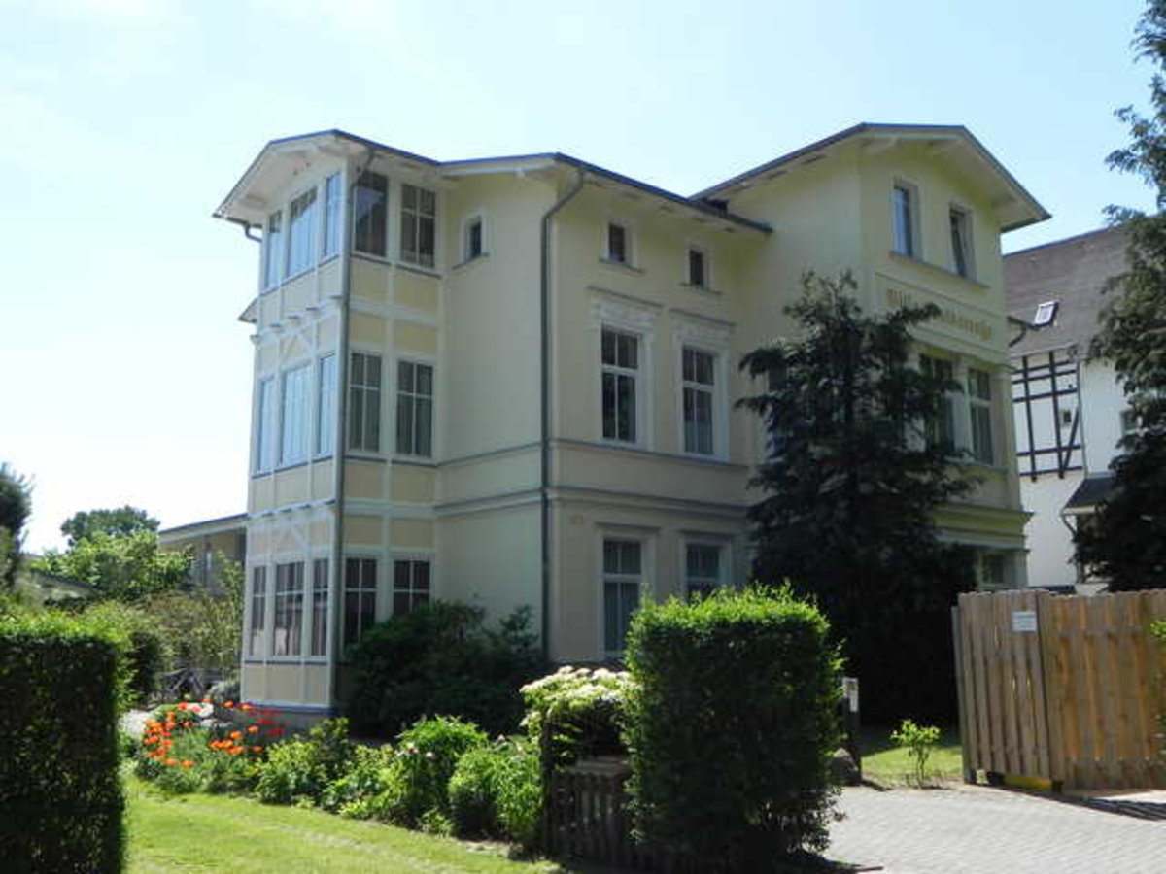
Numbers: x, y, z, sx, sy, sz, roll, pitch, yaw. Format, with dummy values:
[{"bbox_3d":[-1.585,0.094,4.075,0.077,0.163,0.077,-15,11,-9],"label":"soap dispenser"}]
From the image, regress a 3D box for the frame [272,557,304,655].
[{"bbox_3d":[-5.249,3.068,19.843,0.100,1.682,1.080,8,-14,-40],"label":"frame"}]

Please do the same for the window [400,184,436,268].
[{"bbox_3d":[-3.018,-3.864,20.447,0.749,1.581,0.104,8,-13,-40],"label":"window"}]

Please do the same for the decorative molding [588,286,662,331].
[{"bbox_3d":[0.733,-2.232,19.362,1.625,0.484,0.180,8,-14,-40],"label":"decorative molding"}]

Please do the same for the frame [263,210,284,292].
[{"bbox_3d":[-6.136,-3.704,22.036,0.100,1.466,0.689,8,-14,-40],"label":"frame"}]

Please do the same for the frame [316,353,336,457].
[{"bbox_3d":[-4.638,-0.566,20.133,0.100,1.799,0.632,8,-13,-41],"label":"frame"}]

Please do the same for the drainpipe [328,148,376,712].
[{"bbox_3d":[-3.961,-0.146,19.161,0.120,9.928,0.853,8,-13,-41],"label":"drainpipe"}]

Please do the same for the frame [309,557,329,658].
[{"bbox_3d":[-4.611,3.008,19.504,0.100,1.733,0.544,8,-13,-41],"label":"frame"}]

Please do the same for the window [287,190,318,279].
[{"bbox_3d":[-5.357,-3.883,21.157,0.100,1.447,1.096,8,-14,-40],"label":"window"}]

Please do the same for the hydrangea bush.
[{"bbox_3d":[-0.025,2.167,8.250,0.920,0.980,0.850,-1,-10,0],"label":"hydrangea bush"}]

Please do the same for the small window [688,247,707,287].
[{"bbox_3d":[2.099,-3.110,20.497,0.458,0.749,0.125,8,-13,-40],"label":"small window"}]

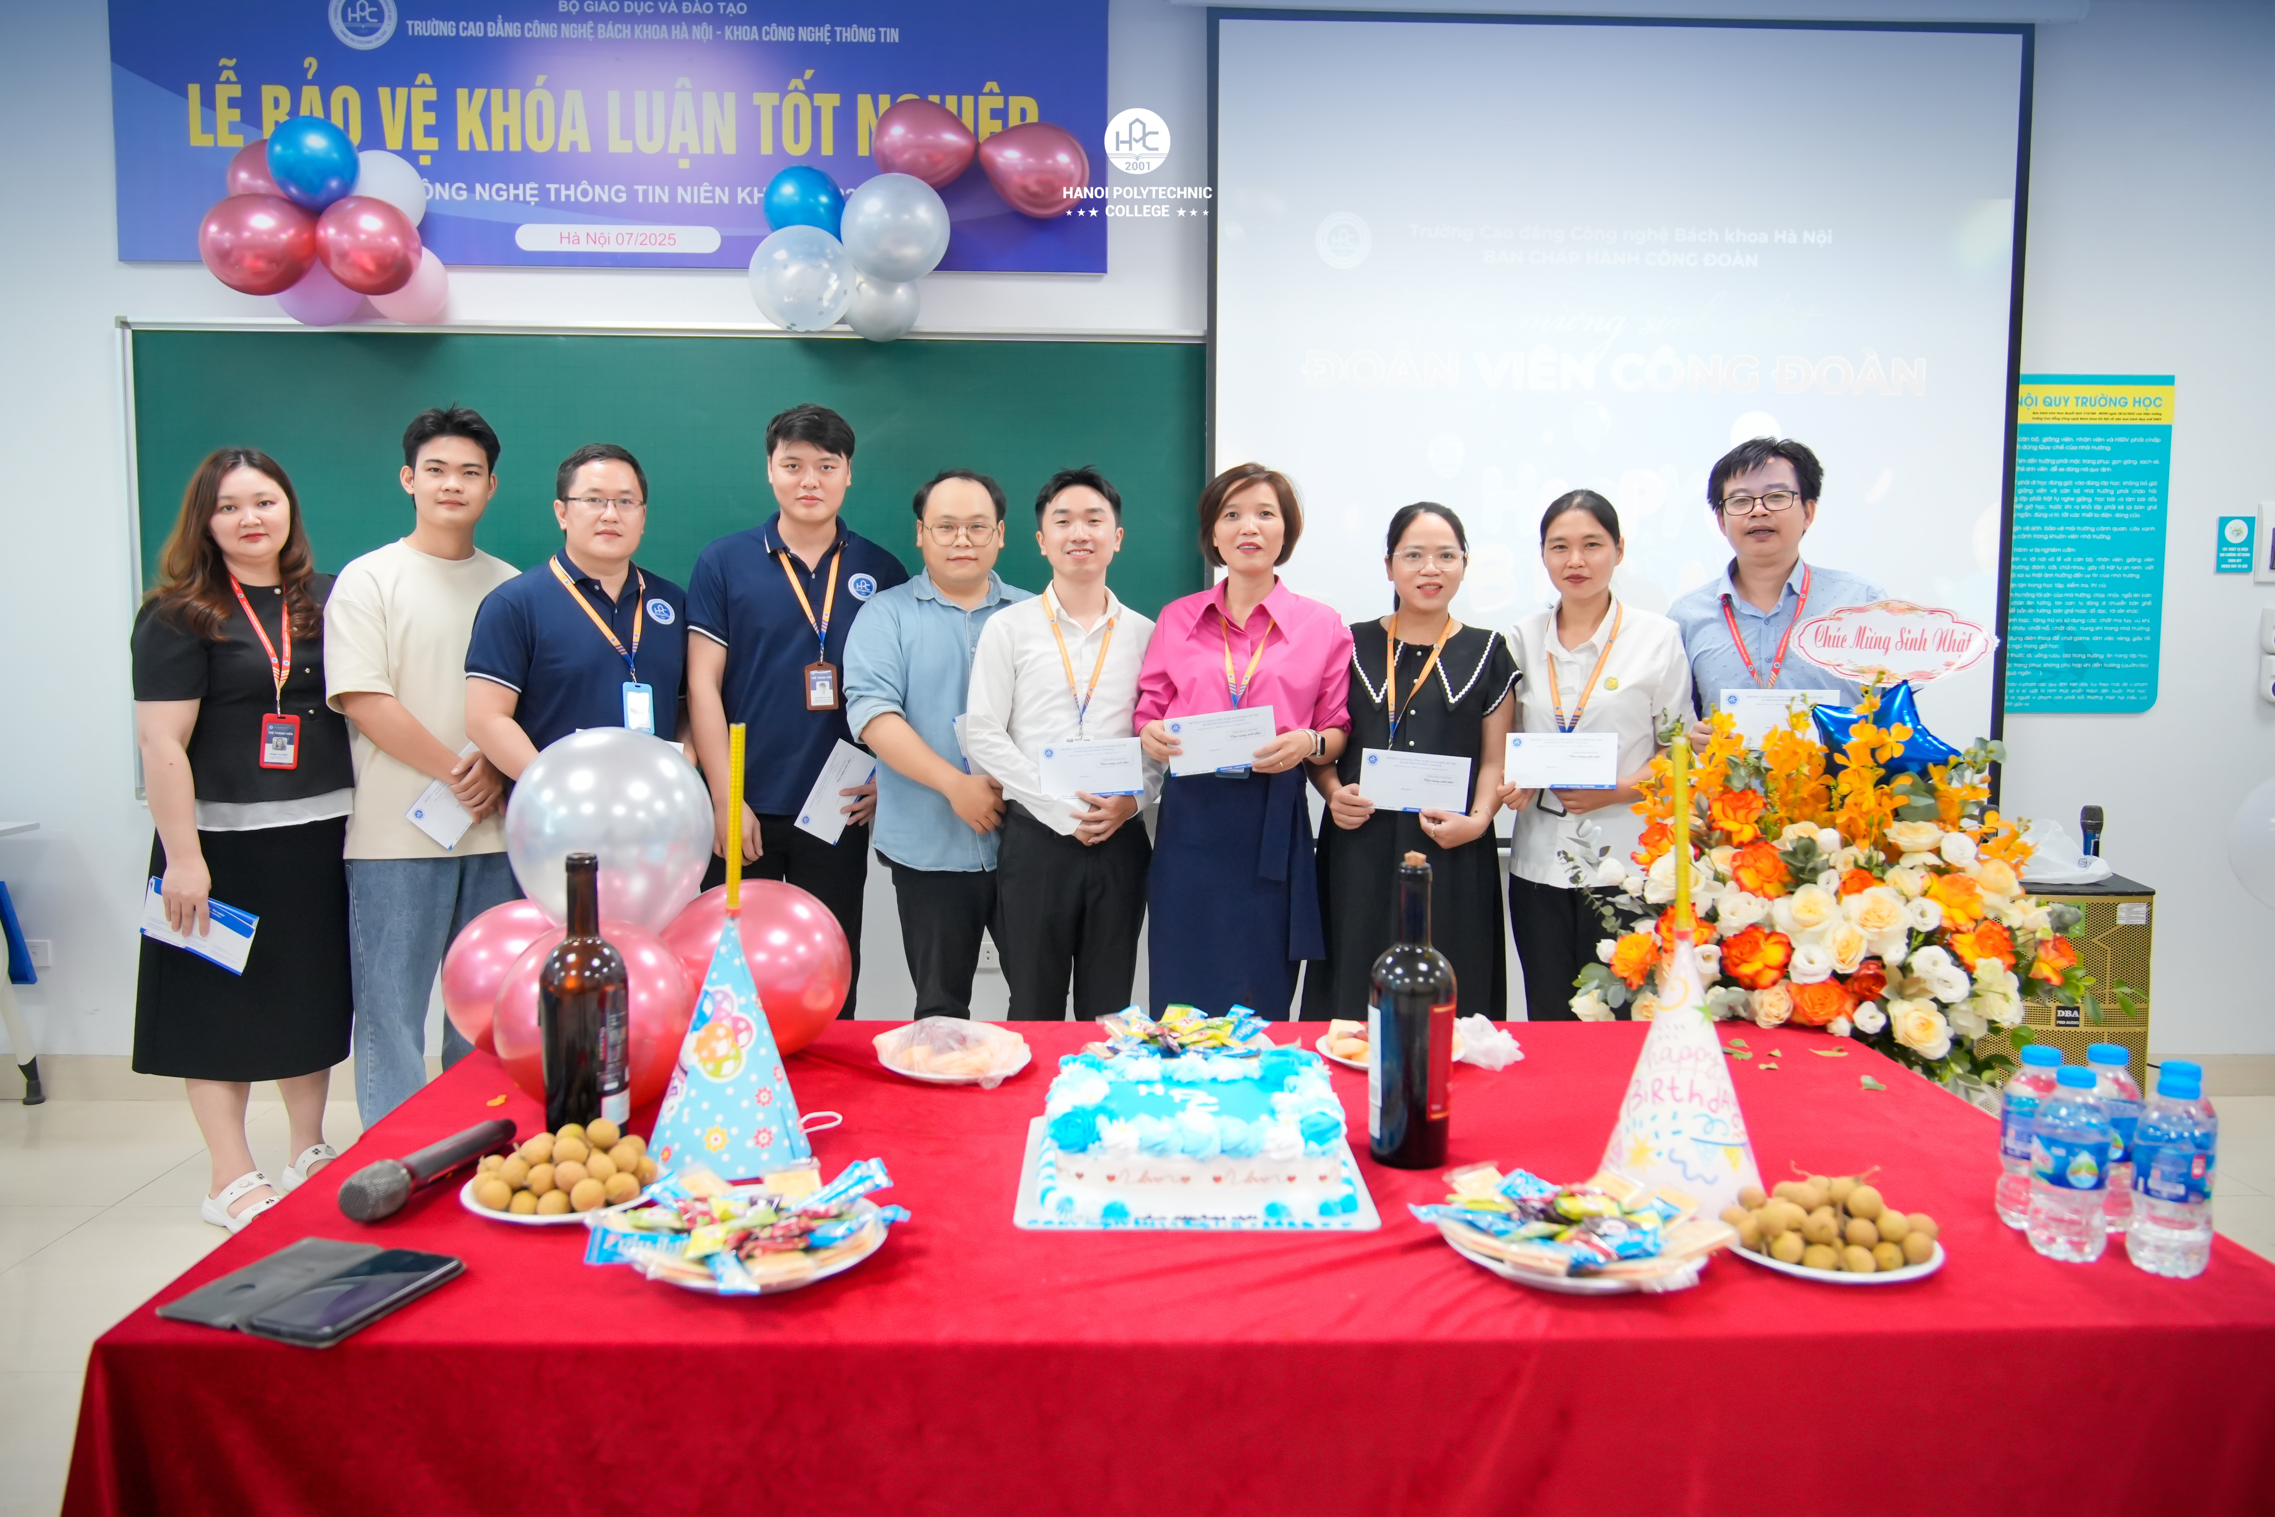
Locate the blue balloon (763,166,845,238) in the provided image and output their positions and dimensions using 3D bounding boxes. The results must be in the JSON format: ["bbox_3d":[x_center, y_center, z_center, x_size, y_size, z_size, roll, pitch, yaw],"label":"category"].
[{"bbox_3d":[-0.826,-1.364,3.919,0.199,0.196,0.197,0,5,0],"label":"blue balloon"}]

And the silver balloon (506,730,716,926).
[{"bbox_3d":[-0.640,0.099,1.920,0.245,0.275,0.245,0,4,0],"label":"silver balloon"}]

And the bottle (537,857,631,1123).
[{"bbox_3d":[-0.565,0.248,1.618,0.083,0.300,0.083,-1,4,-17],"label":"bottle"}]

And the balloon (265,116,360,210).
[{"bbox_3d":[-1.971,-1.421,3.778,0.198,0.211,0.205,0,5,0],"label":"balloon"}]

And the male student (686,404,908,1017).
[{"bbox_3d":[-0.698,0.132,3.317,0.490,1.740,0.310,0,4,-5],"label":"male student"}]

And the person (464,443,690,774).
[{"bbox_3d":[-1.165,0.156,3.378,0.520,1.642,0.380,-3,6,-32],"label":"person"}]

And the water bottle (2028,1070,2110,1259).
[{"bbox_3d":[0.806,0.348,1.361,0.061,0.155,0.061,0,4,0],"label":"water bottle"}]

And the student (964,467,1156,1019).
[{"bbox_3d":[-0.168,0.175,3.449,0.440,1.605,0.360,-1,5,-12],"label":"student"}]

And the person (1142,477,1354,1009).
[{"bbox_3d":[0.222,0.186,3.360,0.470,1.606,0.380,1,5,3],"label":"person"}]

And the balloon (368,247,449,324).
[{"bbox_3d":[-1.844,-1.206,3.983,0.215,0.225,0.215,0,4,0],"label":"balloon"}]

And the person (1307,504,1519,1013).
[{"bbox_3d":[0.587,0.223,3.413,0.470,1.528,0.360,2,5,13],"label":"person"}]

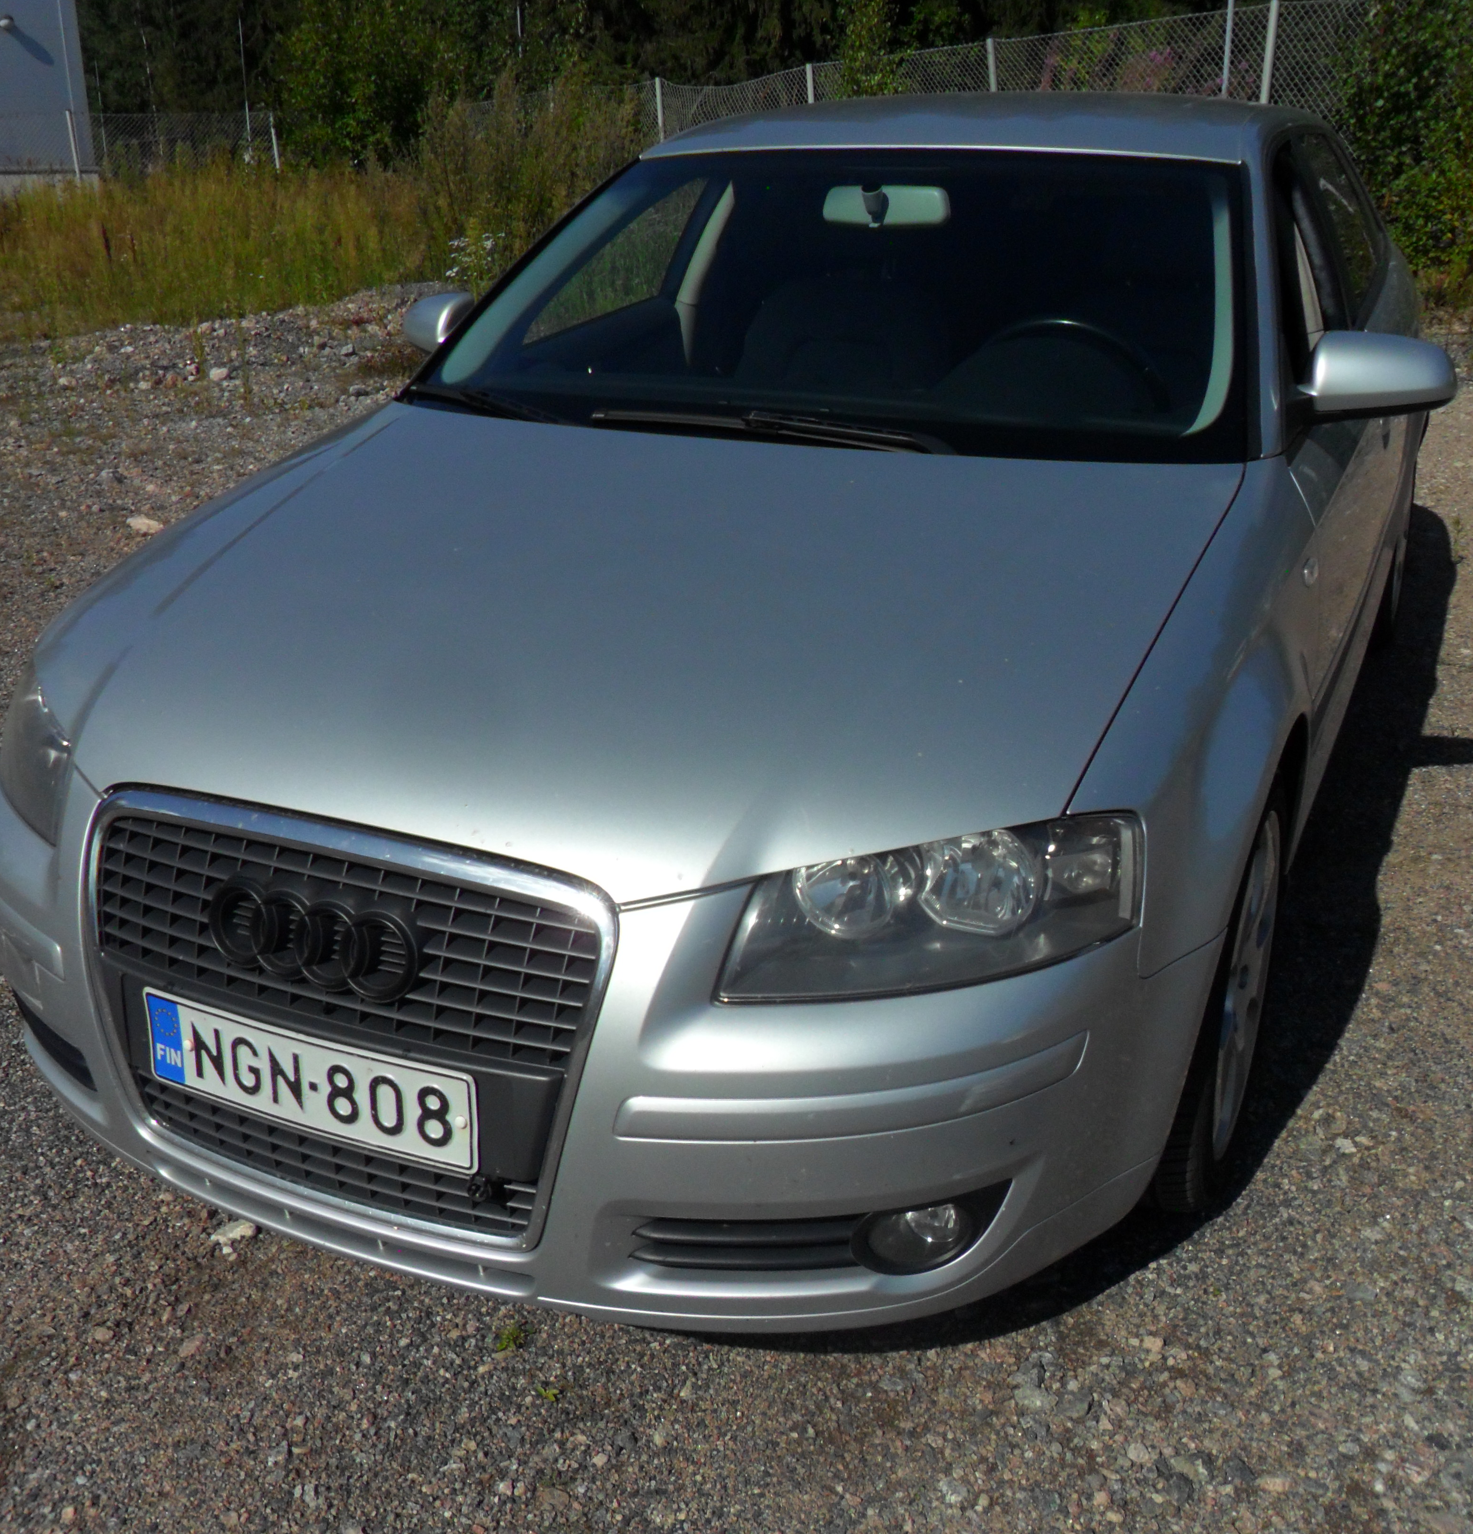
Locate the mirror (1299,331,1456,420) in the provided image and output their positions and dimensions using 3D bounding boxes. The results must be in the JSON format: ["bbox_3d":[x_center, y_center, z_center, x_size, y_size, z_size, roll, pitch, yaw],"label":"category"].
[{"bbox_3d":[1.029,-0.624,2.554,0.225,0.130,0.125,9,23,23],"label":"mirror"}]

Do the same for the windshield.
[{"bbox_3d":[0.175,-0.840,2.750,1.450,0.100,0.880,9,54,23],"label":"windshield"}]

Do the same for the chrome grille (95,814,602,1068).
[{"bbox_3d":[-0.433,0.180,1.725,0.620,0.190,0.075,9,11,23],"label":"chrome grille"}]

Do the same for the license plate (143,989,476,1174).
[{"bbox_3d":[-0.464,0.336,1.728,0.442,0.118,0.014,9,20,23],"label":"license plate"}]

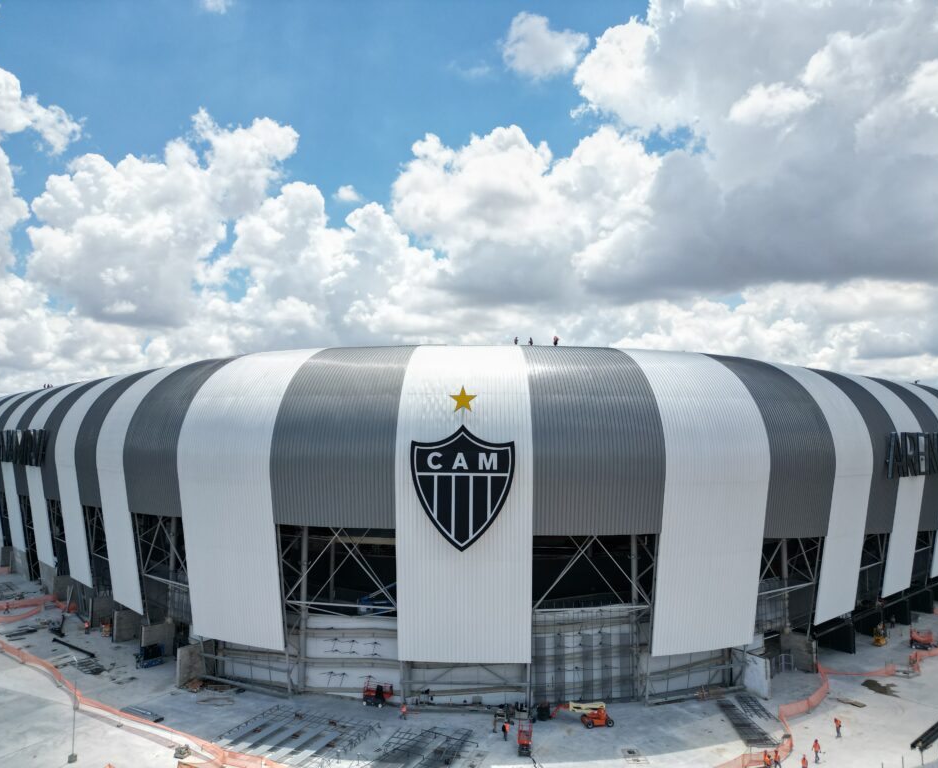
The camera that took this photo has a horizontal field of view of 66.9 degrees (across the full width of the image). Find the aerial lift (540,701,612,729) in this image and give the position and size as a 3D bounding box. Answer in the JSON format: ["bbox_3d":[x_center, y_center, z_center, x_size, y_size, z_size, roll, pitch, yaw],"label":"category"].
[{"bbox_3d":[10.417,31.293,68.174,6.900,2.050,2.000,0,-4,9],"label":"aerial lift"}]

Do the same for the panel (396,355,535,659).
[{"bbox_3d":[-0.330,11.120,71.060,13.350,31.400,10.280,0,-4,3],"label":"panel"}]

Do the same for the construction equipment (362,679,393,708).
[{"bbox_3d":[-9.063,31.364,71.870,3.100,2.350,1.150,-1,-4,22],"label":"construction equipment"}]

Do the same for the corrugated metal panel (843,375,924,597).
[{"bbox_3d":[57.280,13.070,99.950,10.530,31.400,9.900,3,-5,-41],"label":"corrugated metal panel"}]

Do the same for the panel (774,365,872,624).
[{"bbox_3d":[43.110,12.756,89.978,11.903,32.146,11.362,4,-5,-41],"label":"panel"}]

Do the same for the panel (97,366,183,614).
[{"bbox_3d":[-41.240,12.510,91.600,9.900,31.400,10.890,4,-5,-43],"label":"panel"}]

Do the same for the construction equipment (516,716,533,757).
[{"bbox_3d":[4.879,30.730,61.784,1.170,2.300,2.350,0,-4,4],"label":"construction equipment"}]

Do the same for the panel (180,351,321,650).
[{"bbox_3d":[-23.718,11.827,79.434,13.761,32.122,11.378,-2,-4,27],"label":"panel"}]

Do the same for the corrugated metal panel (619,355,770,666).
[{"bbox_3d":[23.030,11.360,74.590,12.740,31.400,10.260,1,-4,-20],"label":"corrugated metal panel"}]

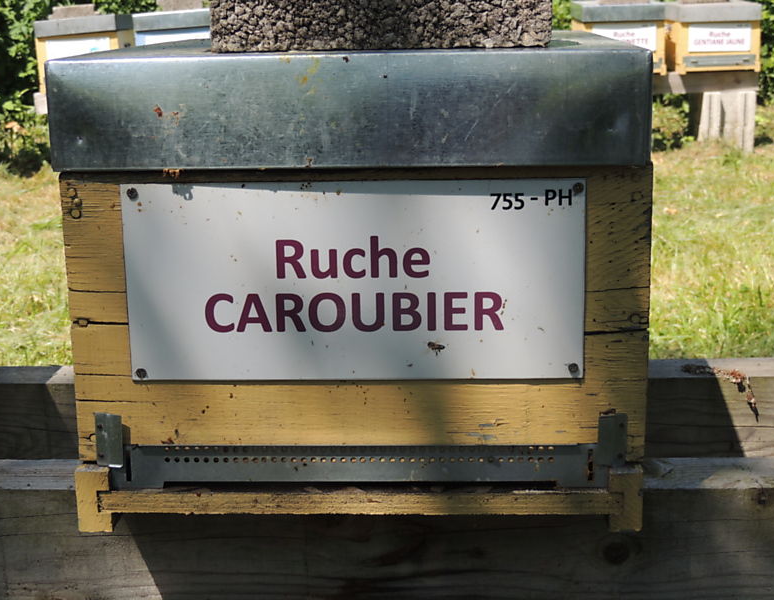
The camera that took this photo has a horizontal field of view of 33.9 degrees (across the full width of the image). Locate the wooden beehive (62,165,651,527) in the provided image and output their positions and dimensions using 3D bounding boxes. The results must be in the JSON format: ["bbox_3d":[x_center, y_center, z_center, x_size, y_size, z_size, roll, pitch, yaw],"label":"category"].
[{"bbox_3d":[-0.012,-0.015,1.169,0.427,0.273,0.492,0,13,3],"label":"wooden beehive"}]

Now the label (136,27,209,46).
[{"bbox_3d":[-1.049,-1.278,6.435,0.336,0.149,0.010,-3,13,4],"label":"label"}]

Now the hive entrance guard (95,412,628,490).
[{"bbox_3d":[-0.021,0.115,0.950,0.398,0.062,0.020,0,13,3],"label":"hive entrance guard"}]

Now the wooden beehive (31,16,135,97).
[{"bbox_3d":[-1.551,-1.304,6.700,0.434,0.354,0.492,-3,13,4],"label":"wooden beehive"}]

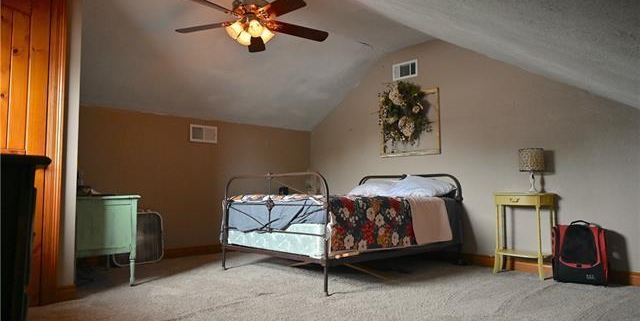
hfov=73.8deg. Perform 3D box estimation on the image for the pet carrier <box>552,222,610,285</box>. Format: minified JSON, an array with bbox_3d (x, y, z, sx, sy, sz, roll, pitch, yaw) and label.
[{"bbox_3d":[2.135,0.747,3.502,0.356,0.493,0.237,-3,-5,35],"label":"pet carrier"}]

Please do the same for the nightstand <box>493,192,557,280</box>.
[{"bbox_3d":[1.817,0.658,3.810,0.256,0.716,0.440,3,-5,-42],"label":"nightstand"}]

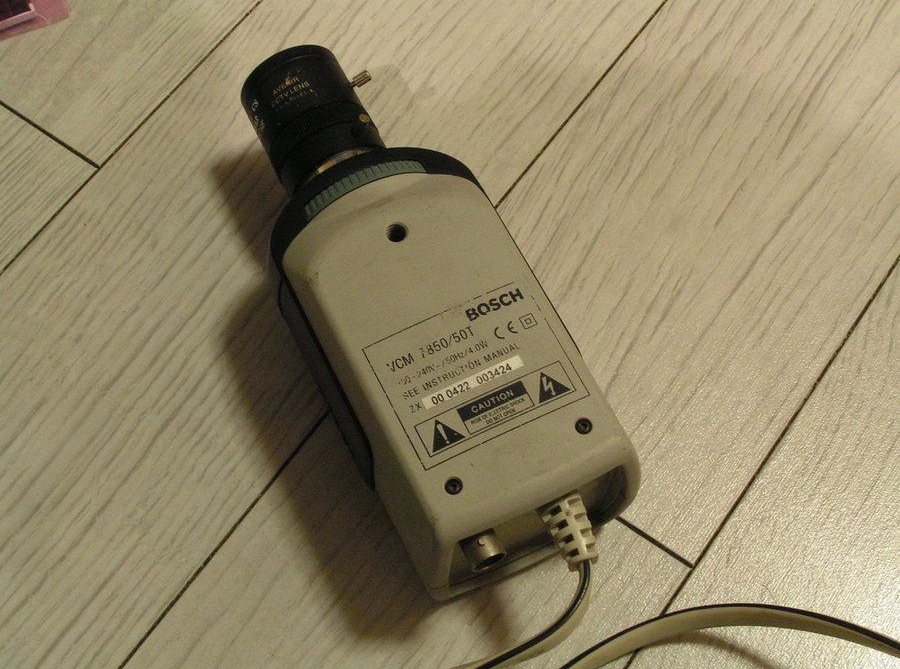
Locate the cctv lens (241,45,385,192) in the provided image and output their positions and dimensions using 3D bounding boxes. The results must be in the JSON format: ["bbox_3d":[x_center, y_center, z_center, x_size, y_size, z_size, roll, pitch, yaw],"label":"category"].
[{"bbox_3d":[-0.040,-0.063,0.455,0.037,0.035,0.046,-24,66,-11],"label":"cctv lens"}]

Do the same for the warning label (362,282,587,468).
[{"bbox_3d":[0.007,0.010,0.379,0.047,0.001,0.038,-24,66,-11],"label":"warning label"}]

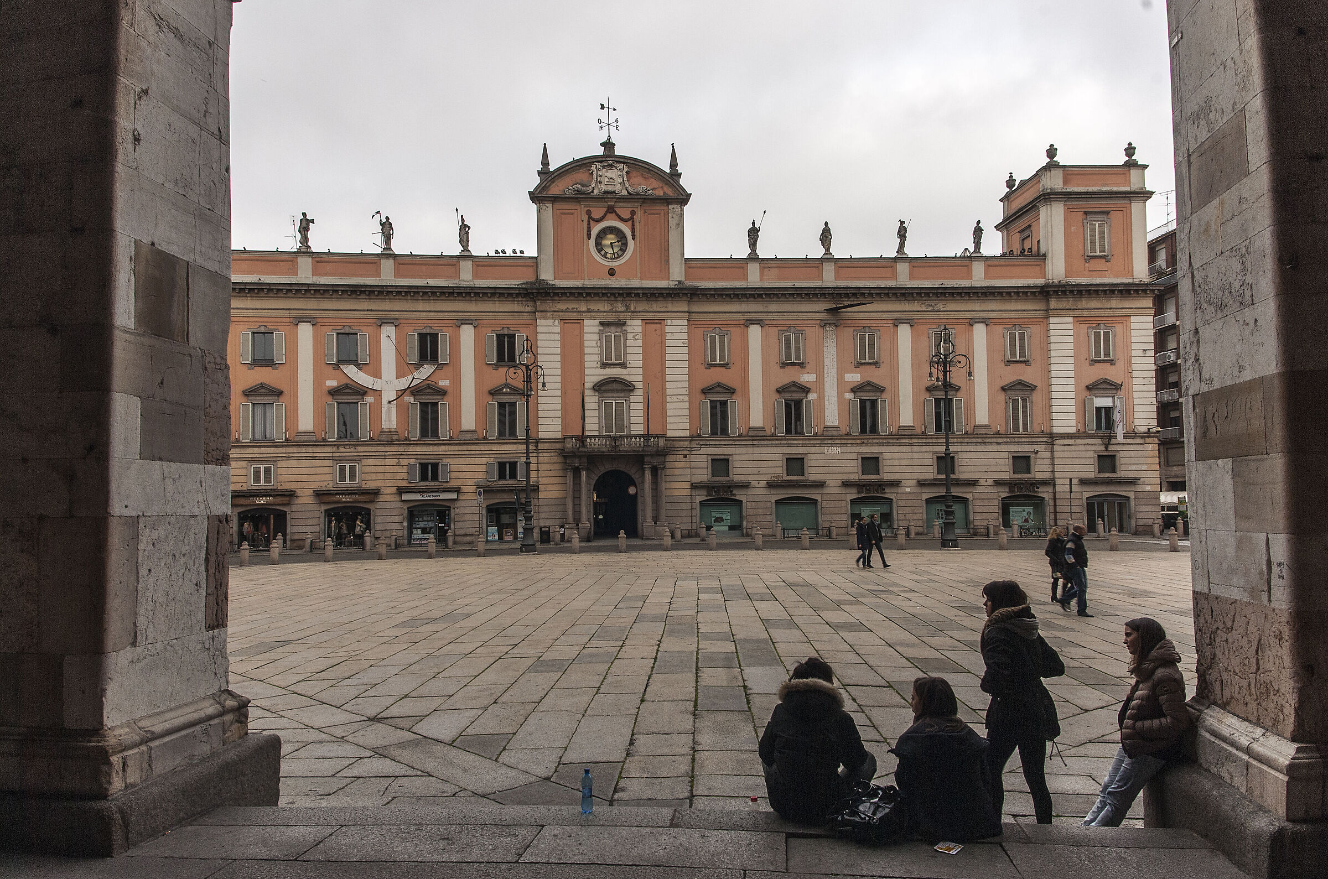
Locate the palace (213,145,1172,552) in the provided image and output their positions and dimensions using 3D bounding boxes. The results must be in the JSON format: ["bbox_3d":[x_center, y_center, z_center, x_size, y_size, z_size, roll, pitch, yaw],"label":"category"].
[{"bbox_3d":[-2.125,-5.721,66.333,67.000,24.700,16.000,-1,-3,-4],"label":"palace"}]

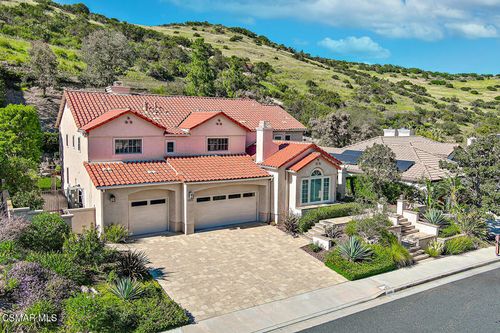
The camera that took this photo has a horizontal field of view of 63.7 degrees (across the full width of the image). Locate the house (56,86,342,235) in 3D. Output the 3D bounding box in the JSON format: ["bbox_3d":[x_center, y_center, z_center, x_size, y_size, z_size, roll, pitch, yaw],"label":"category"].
[{"bbox_3d":[-3.555,-1.595,35.772,22.220,9.797,21.008,-3,7,-32],"label":"house"}]

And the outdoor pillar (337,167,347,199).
[{"bbox_3d":[7.736,1.344,33.842,0.475,2.676,0.475,-3,7,-32],"label":"outdoor pillar"}]

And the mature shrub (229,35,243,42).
[{"bbox_3d":[-6.749,-60.266,190.000,6.200,3.400,5.200,1,6,0],"label":"mature shrub"}]

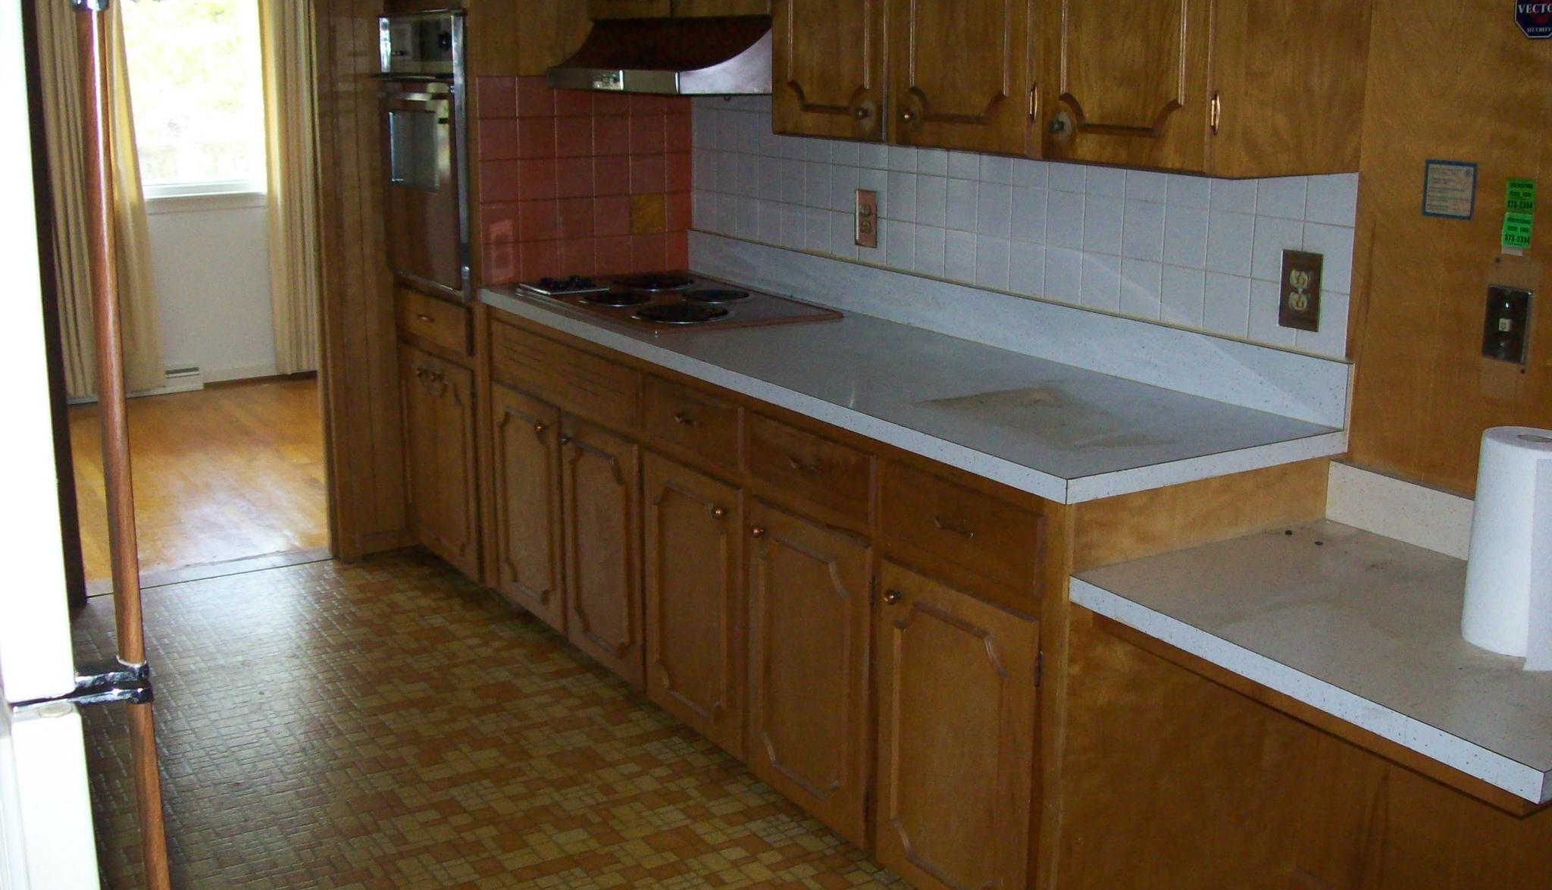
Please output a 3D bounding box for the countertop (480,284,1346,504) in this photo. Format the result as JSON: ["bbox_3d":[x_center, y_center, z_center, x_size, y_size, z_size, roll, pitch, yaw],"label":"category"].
[{"bbox_3d":[0.096,-0.201,3.480,0.633,0.038,2.224,-8,17,-32],"label":"countertop"}]

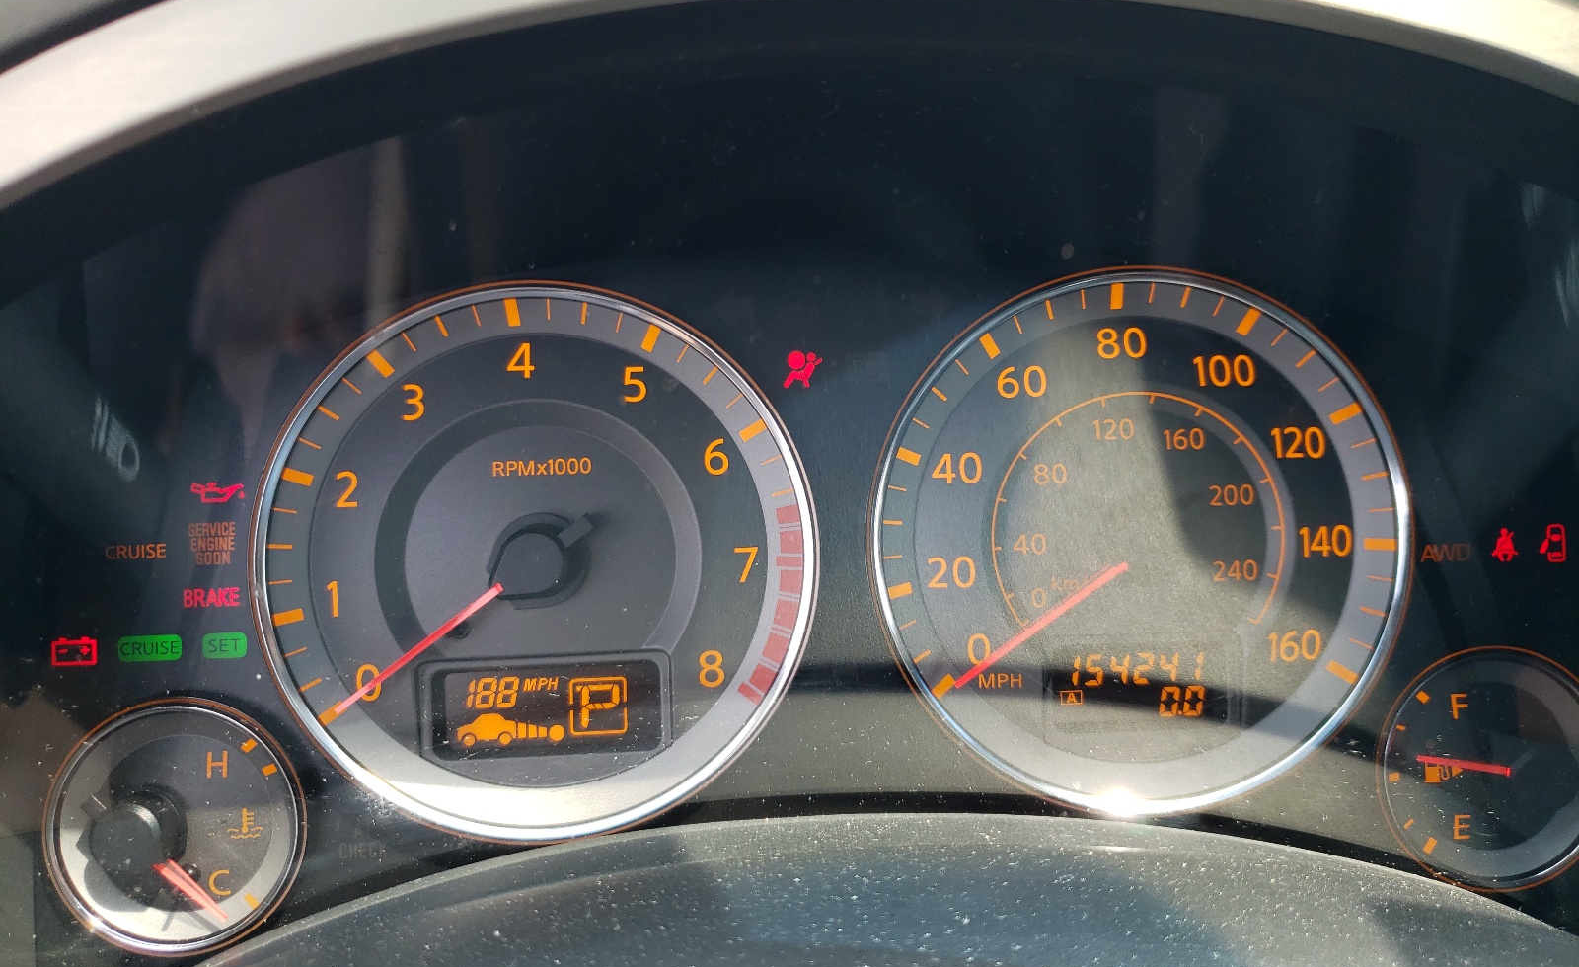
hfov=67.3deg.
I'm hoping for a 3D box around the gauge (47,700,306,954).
[{"bbox_3d":[-0.113,0.063,0.217,0.048,0.047,0.015,-2,1,-2],"label":"gauge"}]

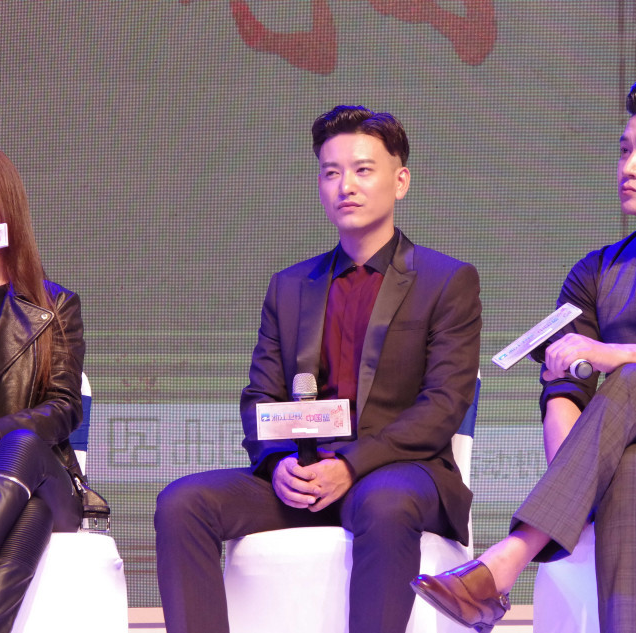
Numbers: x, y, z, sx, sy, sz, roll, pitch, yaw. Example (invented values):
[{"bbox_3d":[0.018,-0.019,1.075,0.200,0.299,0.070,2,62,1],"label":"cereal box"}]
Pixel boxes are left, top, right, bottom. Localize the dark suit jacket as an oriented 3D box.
[{"bbox_3d":[0.091,0.142,5.480,0.500,0.650,0.380,-2,-5,20],"label":"dark suit jacket"}]

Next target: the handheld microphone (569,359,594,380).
[{"bbox_3d":[0.455,0.074,5.150,0.050,0.050,0.260,1,11,-20],"label":"handheld microphone"}]

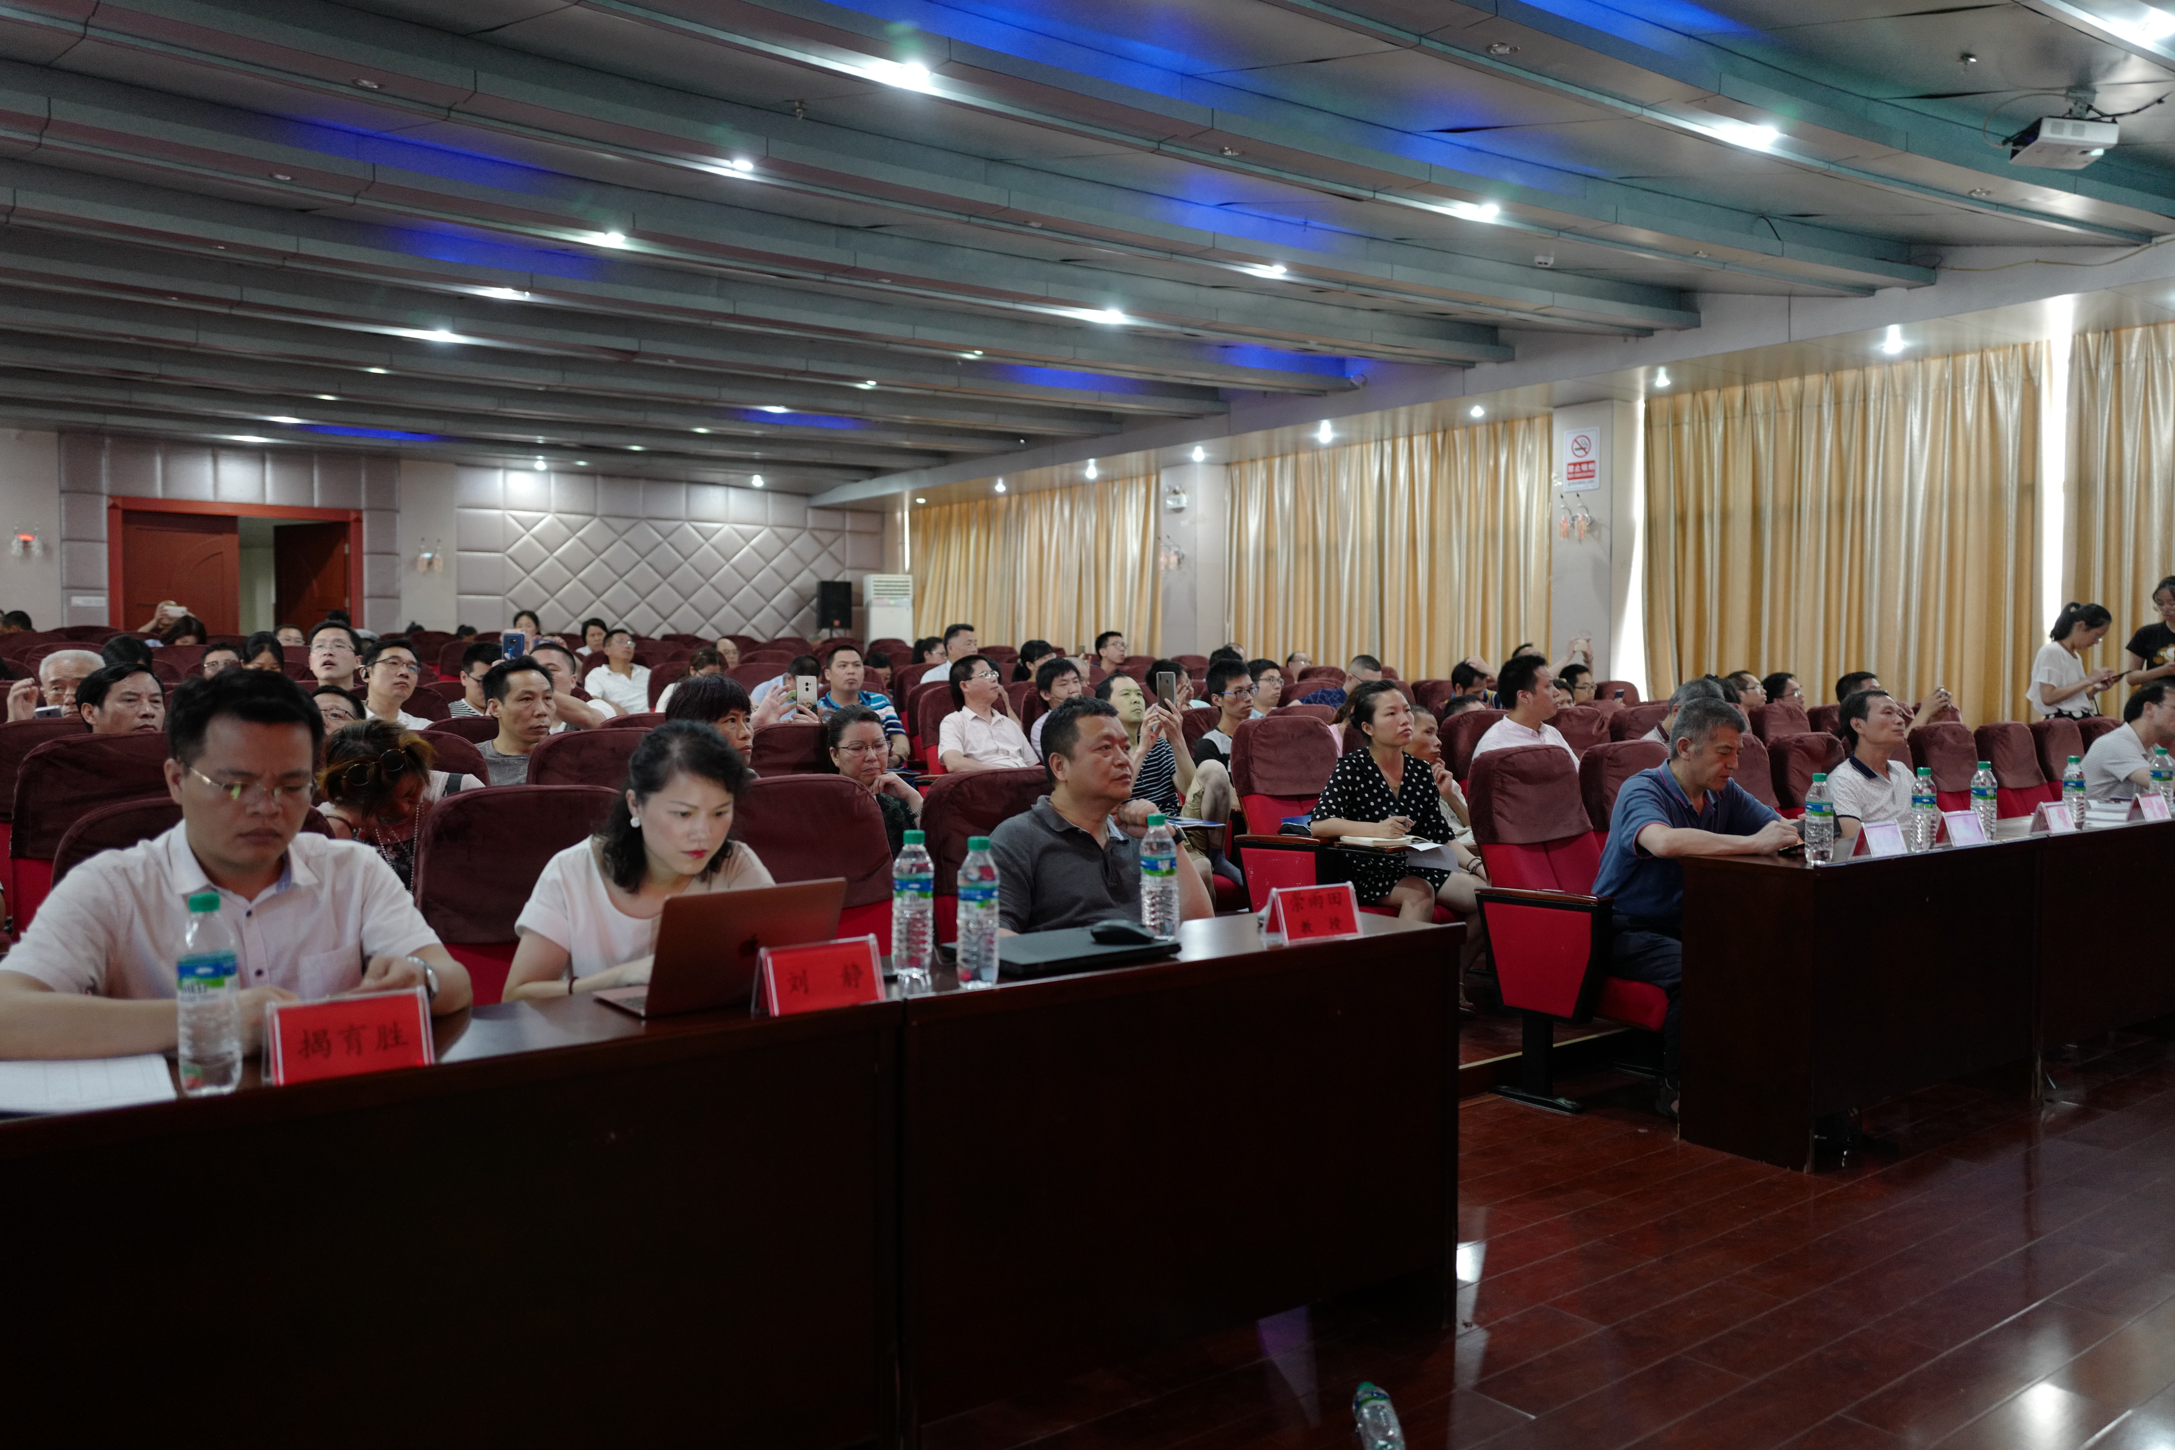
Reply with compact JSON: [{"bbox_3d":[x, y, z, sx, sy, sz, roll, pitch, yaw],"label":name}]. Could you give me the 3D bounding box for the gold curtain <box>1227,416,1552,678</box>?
[{"bbox_3d":[2.423,-0.922,13.989,0.160,2.880,3.800,-1,2,-36],"label":"gold curtain"}]

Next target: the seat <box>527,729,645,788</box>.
[{"bbox_3d":[-1.032,0.528,4.110,0.577,1.022,0.634,-1,3,-38],"label":"seat"}]

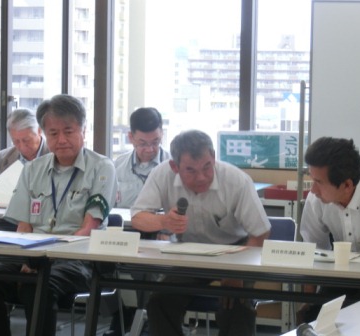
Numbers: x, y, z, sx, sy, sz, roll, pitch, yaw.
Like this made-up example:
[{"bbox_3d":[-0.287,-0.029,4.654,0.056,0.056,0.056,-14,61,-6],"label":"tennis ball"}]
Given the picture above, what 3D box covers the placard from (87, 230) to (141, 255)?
[{"bbox_3d":[-0.255,0.300,7.163,0.210,0.094,0.055,2,4,19],"label":"placard"}]

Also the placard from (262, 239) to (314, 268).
[{"bbox_3d":[0.425,0.337,6.926,0.210,0.094,0.055,2,4,19],"label":"placard"}]

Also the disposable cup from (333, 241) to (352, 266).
[{"bbox_3d":[0.641,0.335,7.037,0.074,0.084,0.074,1,3,0],"label":"disposable cup"}]

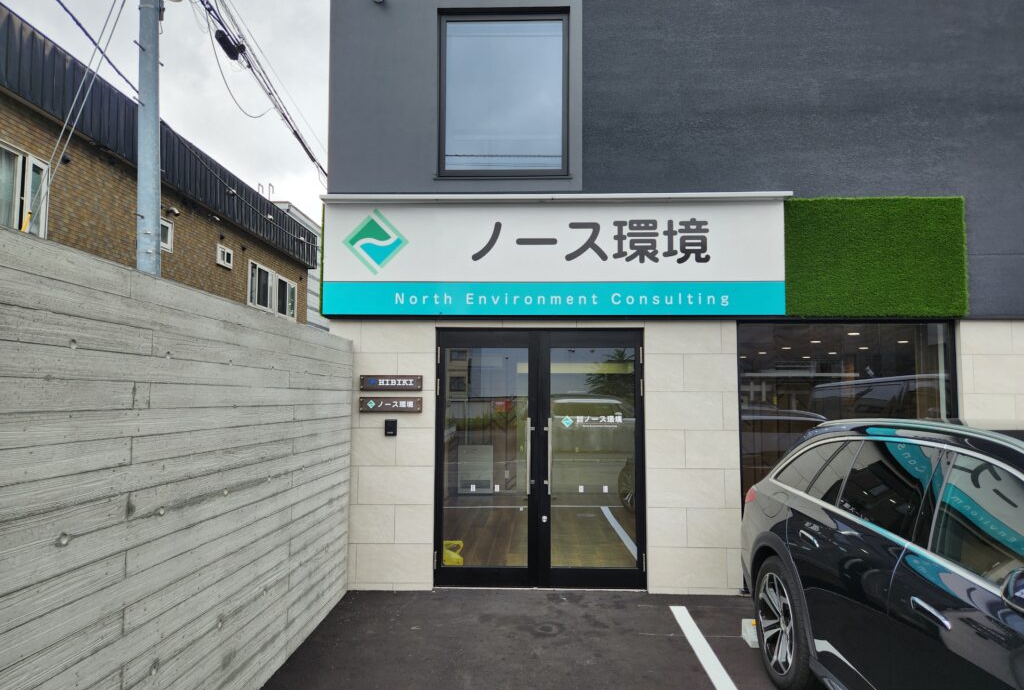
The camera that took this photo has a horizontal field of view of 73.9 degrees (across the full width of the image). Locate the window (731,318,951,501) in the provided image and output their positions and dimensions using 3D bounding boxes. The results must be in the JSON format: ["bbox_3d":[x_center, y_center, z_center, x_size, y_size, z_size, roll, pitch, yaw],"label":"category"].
[{"bbox_3d":[2.657,0.865,5.384,1.734,2.096,0.100,0,-5,2],"label":"window"}]

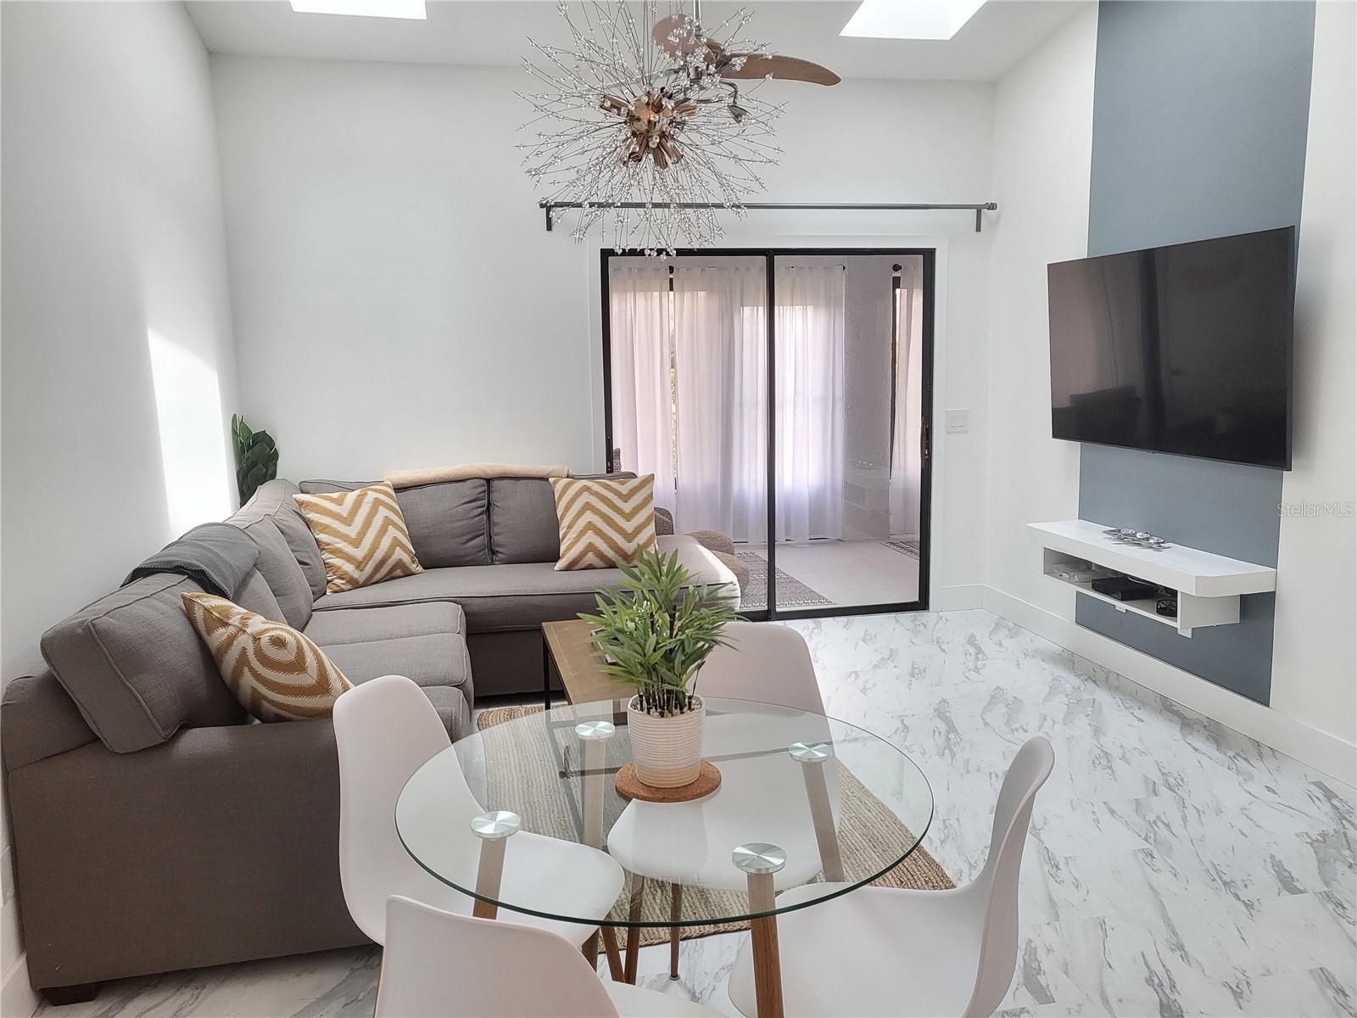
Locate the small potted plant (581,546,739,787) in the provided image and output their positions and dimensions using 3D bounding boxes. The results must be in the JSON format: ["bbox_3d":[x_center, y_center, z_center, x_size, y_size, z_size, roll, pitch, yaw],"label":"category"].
[{"bbox_3d":[-0.028,0.243,1.627,0.250,0.370,0.250,-1,8,0],"label":"small potted plant"}]

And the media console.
[{"bbox_3d":[1.872,0.264,4.226,0.335,0.240,1.270,-2,8,-10],"label":"media console"}]

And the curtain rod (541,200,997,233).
[{"bbox_3d":[0.511,-1.530,5.340,2.450,0.150,0.110,-2,8,-10],"label":"curtain rod"}]

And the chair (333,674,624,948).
[{"bbox_3d":[-0.364,0.744,1.919,0.500,0.820,0.470,1,8,16],"label":"chair"}]

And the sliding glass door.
[{"bbox_3d":[0.519,-0.380,5.571,1.840,2.030,0.100,-2,8,-10],"label":"sliding glass door"}]

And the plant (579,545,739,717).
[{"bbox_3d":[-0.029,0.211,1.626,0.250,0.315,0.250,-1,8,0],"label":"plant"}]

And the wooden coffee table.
[{"bbox_3d":[-0.130,0.724,3.555,0.570,0.410,1.100,-3,8,-13],"label":"wooden coffee table"}]

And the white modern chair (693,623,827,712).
[{"bbox_3d":[0.103,0.700,2.185,0.470,0.820,0.500,1,8,14],"label":"white modern chair"}]

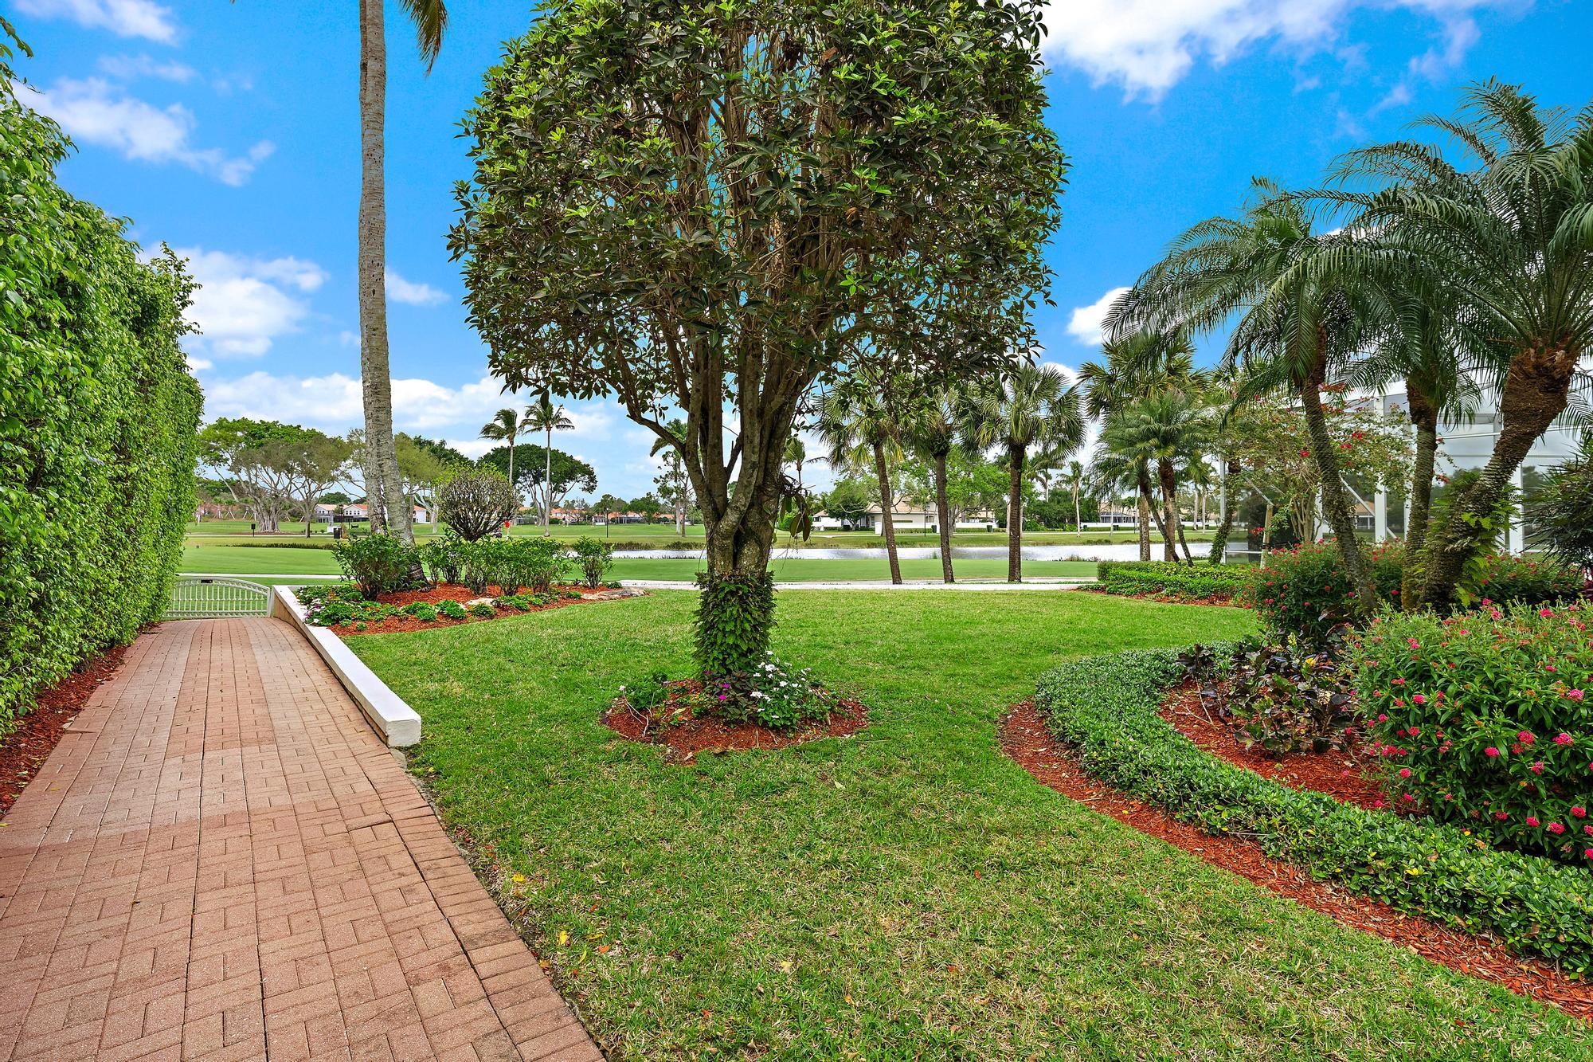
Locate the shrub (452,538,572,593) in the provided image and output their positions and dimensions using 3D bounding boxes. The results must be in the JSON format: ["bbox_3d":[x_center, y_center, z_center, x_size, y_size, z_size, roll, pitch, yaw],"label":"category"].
[{"bbox_3d":[-4.451,0.547,11.800,1.850,0.900,0.950,0,1,0],"label":"shrub"}]

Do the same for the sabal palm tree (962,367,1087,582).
[{"bbox_3d":[6.324,-1.634,21.000,3.509,6.187,3.400,0,1,0],"label":"sabal palm tree"}]

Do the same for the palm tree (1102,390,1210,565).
[{"bbox_3d":[7.542,-0.902,15.800,2.400,4.100,2.400,0,1,0],"label":"palm tree"}]

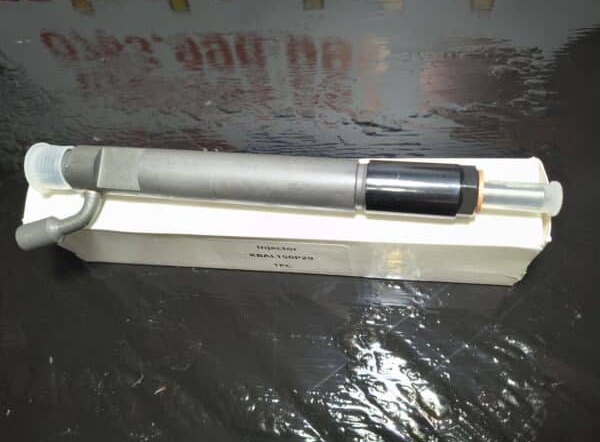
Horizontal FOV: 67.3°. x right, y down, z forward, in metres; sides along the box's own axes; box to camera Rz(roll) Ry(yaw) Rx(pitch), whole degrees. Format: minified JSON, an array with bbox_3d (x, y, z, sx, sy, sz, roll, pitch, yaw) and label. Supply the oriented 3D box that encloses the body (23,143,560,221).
[{"bbox_3d":[-0.014,-0.019,0.200,0.234,0.024,0.024,5,65,12],"label":"body"}]

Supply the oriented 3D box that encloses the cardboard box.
[{"bbox_3d":[-0.014,-0.002,0.230,0.245,0.046,0.043,2,65,11],"label":"cardboard box"}]

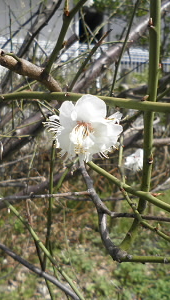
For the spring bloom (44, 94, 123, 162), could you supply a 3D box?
[{"bbox_3d":[-0.001,-0.012,0.175,0.042,0.034,0.031,0,18,2],"label":"spring bloom"}]

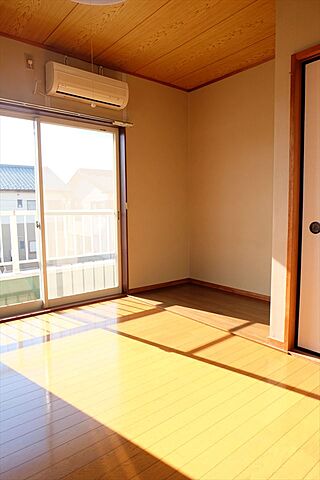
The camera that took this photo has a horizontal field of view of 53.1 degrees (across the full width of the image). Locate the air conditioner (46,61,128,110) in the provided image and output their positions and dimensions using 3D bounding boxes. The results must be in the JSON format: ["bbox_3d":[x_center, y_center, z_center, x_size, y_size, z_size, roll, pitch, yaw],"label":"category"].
[{"bbox_3d":[-0.658,-1.445,3.005,0.753,0.266,0.190,-5,7,-39],"label":"air conditioner"}]

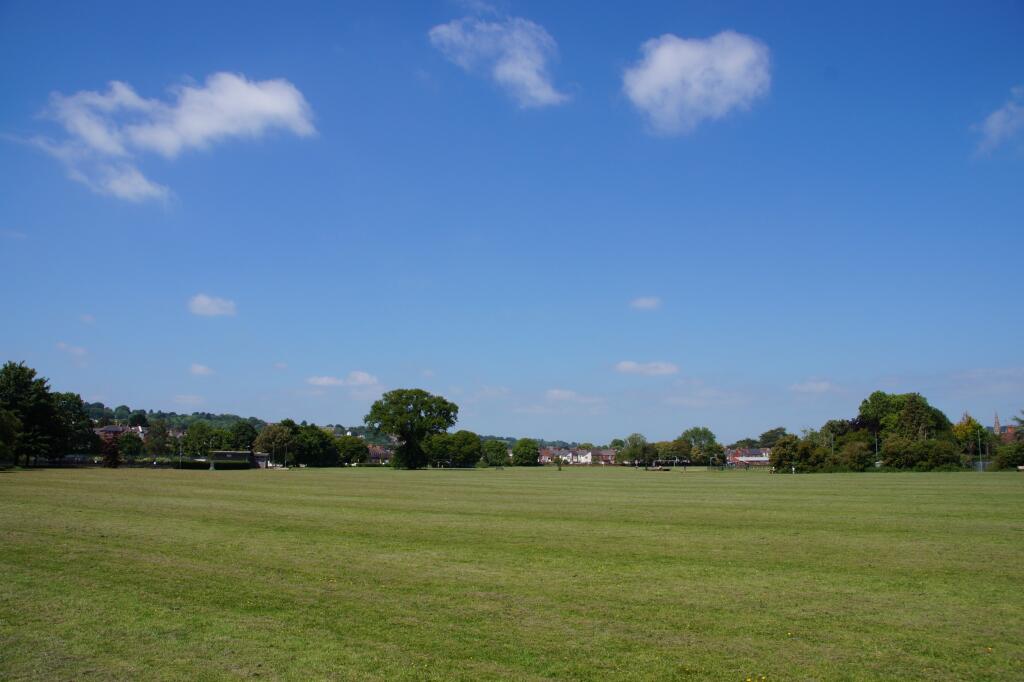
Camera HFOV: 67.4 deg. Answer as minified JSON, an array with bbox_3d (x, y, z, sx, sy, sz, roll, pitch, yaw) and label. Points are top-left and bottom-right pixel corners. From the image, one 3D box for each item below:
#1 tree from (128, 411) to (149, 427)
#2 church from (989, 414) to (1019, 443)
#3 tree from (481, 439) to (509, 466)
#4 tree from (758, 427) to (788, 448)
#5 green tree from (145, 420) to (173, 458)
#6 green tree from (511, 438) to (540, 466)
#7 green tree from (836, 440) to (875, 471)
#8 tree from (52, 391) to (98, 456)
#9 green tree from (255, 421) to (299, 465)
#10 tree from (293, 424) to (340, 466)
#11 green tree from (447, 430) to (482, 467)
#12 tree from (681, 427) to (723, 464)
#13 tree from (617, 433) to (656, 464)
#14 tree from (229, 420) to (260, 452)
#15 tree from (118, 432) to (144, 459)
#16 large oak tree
[{"bbox_3d":[-194.610,41.420,400.000,10.210,10.400,9.700,4,-10,-26],"label":"tree"},{"bbox_3d":[332.920,62.650,520.000,19.910,25.680,24.000,0,-9,0],"label":"church"},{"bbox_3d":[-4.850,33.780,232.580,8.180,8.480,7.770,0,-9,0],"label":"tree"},{"bbox_3d":[109.000,42.310,320.000,12.250,13.310,11.640,-3,-10,18],"label":"tree"},{"bbox_3d":[-115.120,32.560,250.000,8.940,13.320,8.490,4,-10,-24],"label":"green tree"},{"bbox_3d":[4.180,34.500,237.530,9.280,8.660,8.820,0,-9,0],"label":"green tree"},{"bbox_3d":[71.590,23.970,160.000,7.760,6.450,7.370,-4,-10,24],"label":"green tree"},{"bbox_3d":[-87.550,17.620,154.150,9.440,15.360,8.970,0,-9,0],"label":"tree"},{"bbox_3d":[-69.020,30.190,225.000,12.640,12.570,12.010,3,-10,-17],"label":"green tree"},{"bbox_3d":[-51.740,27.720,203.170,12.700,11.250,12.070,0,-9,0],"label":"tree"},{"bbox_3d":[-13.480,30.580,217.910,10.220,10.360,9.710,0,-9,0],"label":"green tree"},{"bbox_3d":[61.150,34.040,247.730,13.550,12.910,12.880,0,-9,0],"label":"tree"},{"bbox_3d":[45.770,39.390,280.000,13.580,12.010,12.900,-1,-9,9],"label":"tree"},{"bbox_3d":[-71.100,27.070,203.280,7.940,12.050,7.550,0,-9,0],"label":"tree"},{"bbox_3d":[-93.270,26.470,188.180,6.370,8.090,6.050,0,-9,0],"label":"tree"},{"bbox_3d":[-24.870,21.780,190.000,22.800,20.000,21.660,1,-9,-7],"label":"large oak tree"}]

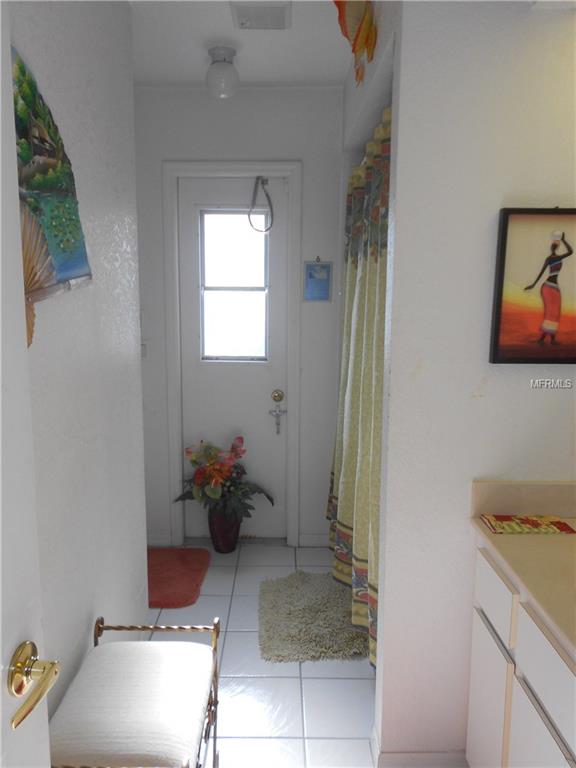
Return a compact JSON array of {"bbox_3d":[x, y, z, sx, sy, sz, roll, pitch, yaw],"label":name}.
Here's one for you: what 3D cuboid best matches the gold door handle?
[{"bbox_3d":[-0.313,0.371,0.699,0.058,0.067,0.149,0,7,0],"label":"gold door handle"}]

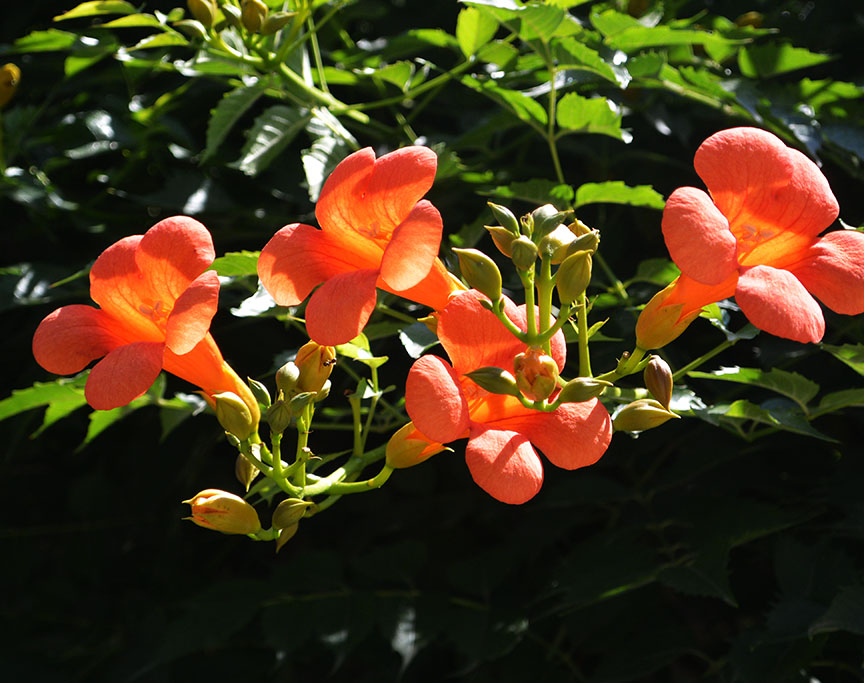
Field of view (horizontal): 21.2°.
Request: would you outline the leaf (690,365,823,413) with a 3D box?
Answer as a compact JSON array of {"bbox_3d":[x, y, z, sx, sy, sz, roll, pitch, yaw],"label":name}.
[{"bbox_3d":[0.120,0.018,0.860,0.050,0.009,0.022,4,26,-11],"label":"leaf"}]

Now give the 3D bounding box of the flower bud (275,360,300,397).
[{"bbox_3d":[-0.050,0.013,0.790,0.009,0.013,0.009,3,-15,0],"label":"flower bud"}]

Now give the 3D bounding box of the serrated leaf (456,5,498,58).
[{"bbox_3d":[0.019,-0.131,0.980,0.018,0.025,0.008,2,34,-2],"label":"serrated leaf"}]

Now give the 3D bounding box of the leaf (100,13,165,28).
[{"bbox_3d":[-0.121,-0.130,0.930,0.029,0.006,0.014,-4,20,-11],"label":"leaf"}]

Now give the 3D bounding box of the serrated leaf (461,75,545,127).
[{"bbox_3d":[0.030,-0.102,0.970,0.040,0.011,0.024,32,24,-12],"label":"serrated leaf"}]

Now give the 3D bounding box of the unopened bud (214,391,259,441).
[{"bbox_3d":[-0.073,0.028,0.865,0.013,0.021,0.013,-39,6,-4],"label":"unopened bud"}]

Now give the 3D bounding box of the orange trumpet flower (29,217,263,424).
[{"bbox_3d":[-0.095,0.003,0.860,0.075,0.073,0.075,0,-30,40],"label":"orange trumpet flower"}]

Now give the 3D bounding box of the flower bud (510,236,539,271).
[{"bbox_3d":[0.031,-0.030,0.780,0.009,0.011,0.009,0,20,0],"label":"flower bud"}]

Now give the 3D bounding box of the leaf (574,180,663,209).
[{"bbox_3d":[0.074,-0.058,0.910,0.036,0.008,0.019,4,27,8],"label":"leaf"}]

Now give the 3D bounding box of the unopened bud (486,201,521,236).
[{"bbox_3d":[0.025,-0.042,0.790,0.007,0.015,0.007,-40,9,0],"label":"unopened bud"}]

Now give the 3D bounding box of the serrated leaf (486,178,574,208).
[{"bbox_3d":[0.040,-0.061,0.950,0.038,0.011,0.028,0,18,-18],"label":"serrated leaf"}]

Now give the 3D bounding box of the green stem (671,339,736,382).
[{"bbox_3d":[0.103,0.007,0.870,0.029,0.004,0.004,-31,0,-6],"label":"green stem"}]

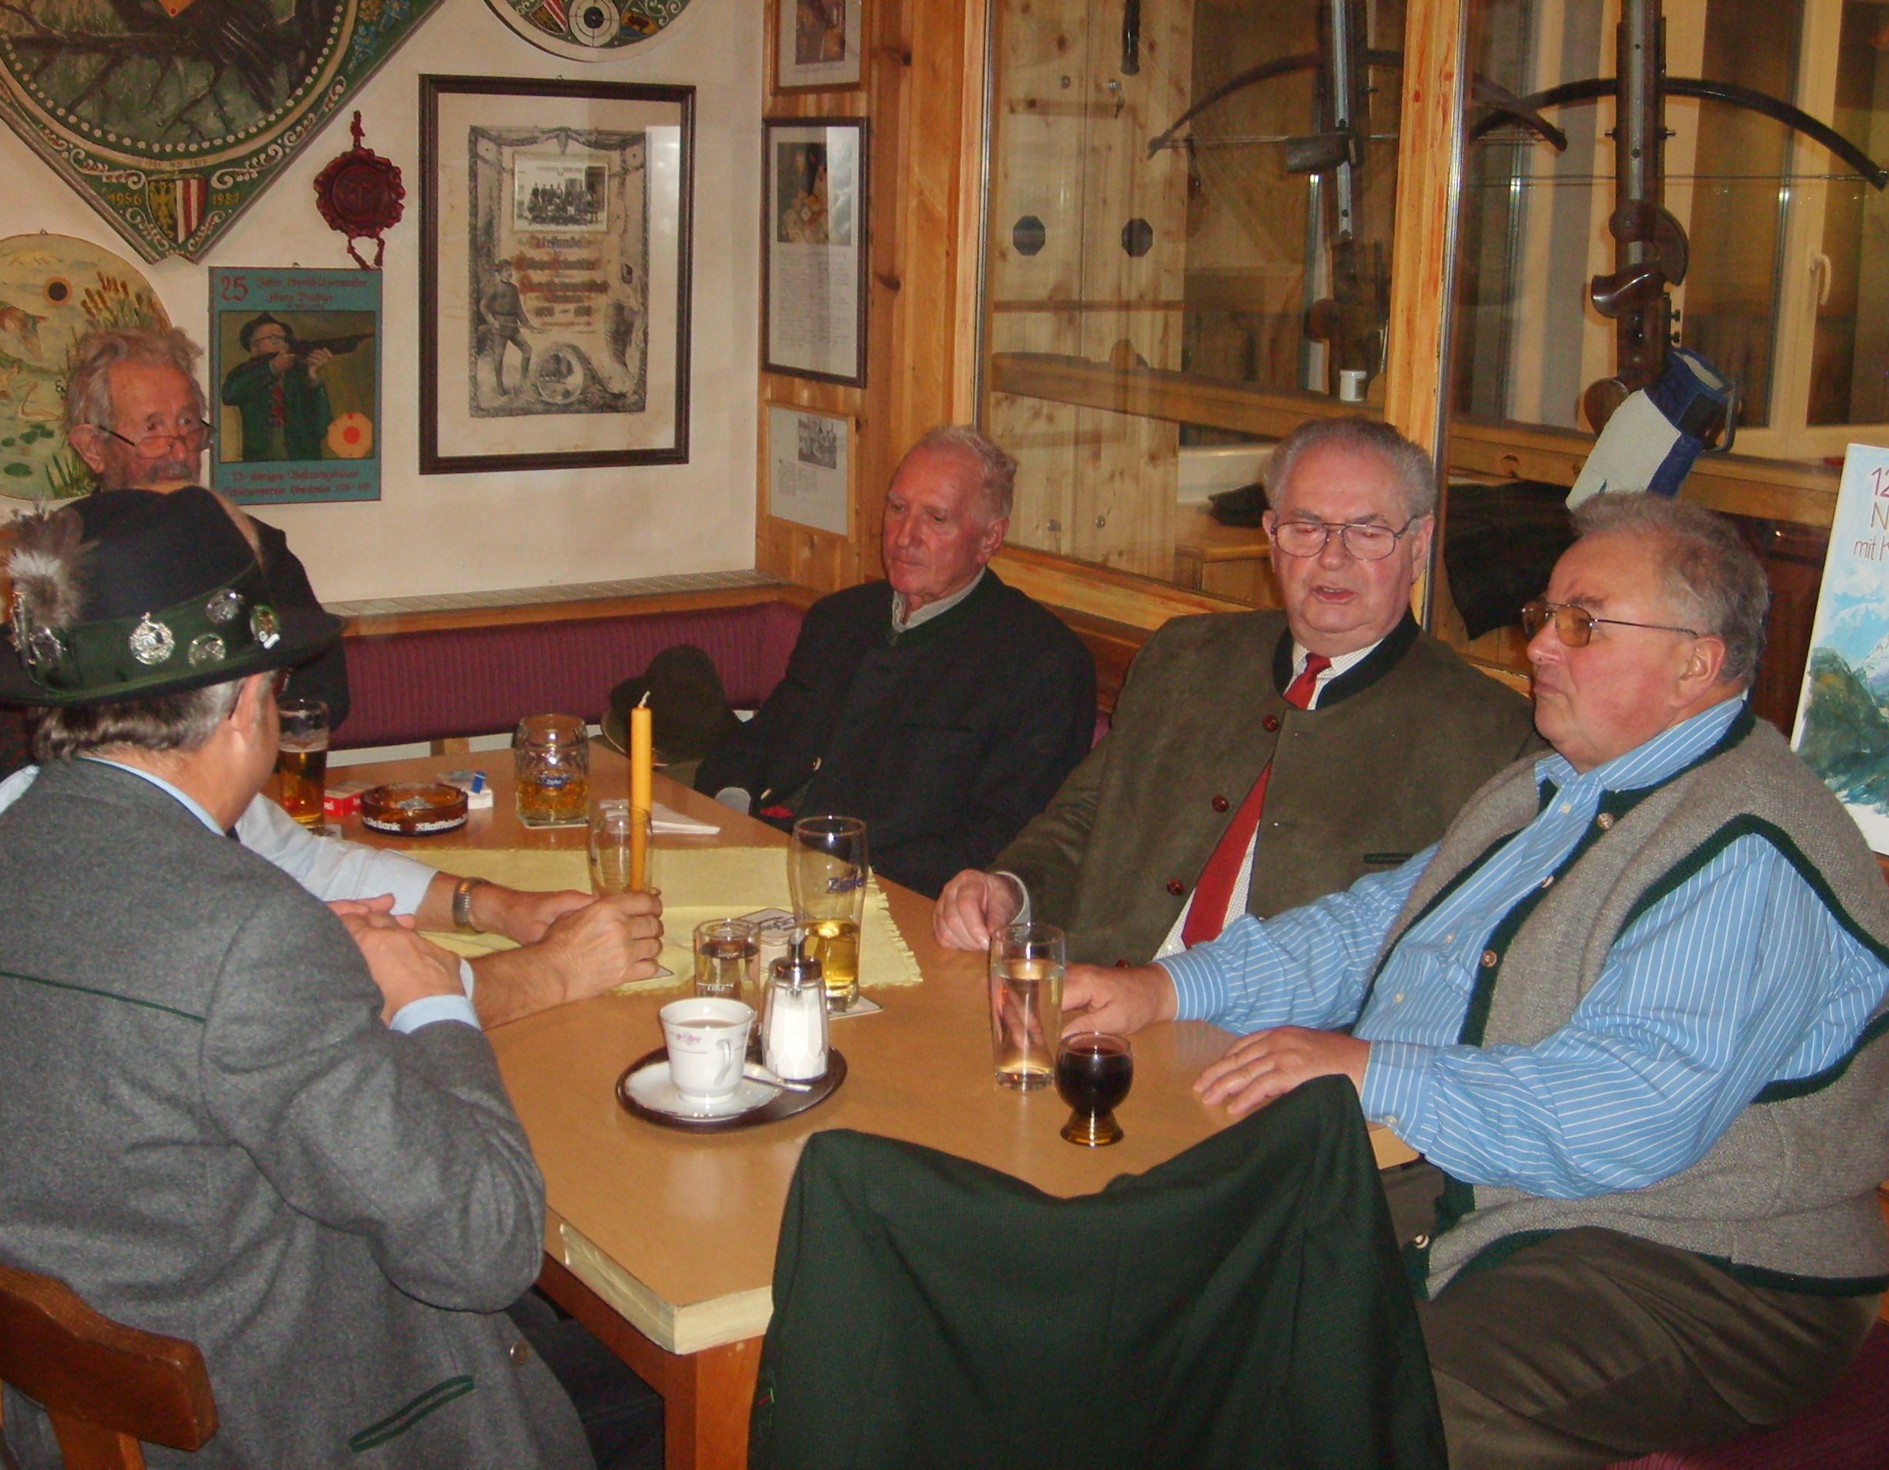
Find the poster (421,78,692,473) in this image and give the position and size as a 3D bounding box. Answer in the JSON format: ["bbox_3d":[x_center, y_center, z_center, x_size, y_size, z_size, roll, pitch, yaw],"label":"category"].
[{"bbox_3d":[-0.644,-0.772,4.125,0.500,0.648,0.030,-6,15,-32],"label":"poster"}]

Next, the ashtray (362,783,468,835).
[{"bbox_3d":[-0.674,0.094,3.092,0.137,0.036,0.137,2,13,0],"label":"ashtray"}]

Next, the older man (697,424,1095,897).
[{"bbox_3d":[-0.147,0.223,3.219,0.740,1.240,0.550,-9,16,-39],"label":"older man"}]

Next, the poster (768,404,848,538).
[{"bbox_3d":[-0.243,-0.463,4.233,0.018,0.204,0.302,-6,15,-32],"label":"poster"}]

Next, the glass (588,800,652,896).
[{"bbox_3d":[-0.342,0.163,2.571,0.069,0.165,0.069,2,13,0],"label":"glass"}]

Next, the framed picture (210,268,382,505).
[{"bbox_3d":[-1.039,-0.559,3.924,0.281,0.375,0.020,-6,15,-32],"label":"framed picture"}]

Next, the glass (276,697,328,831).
[{"bbox_3d":[-0.800,0.040,3.028,0.064,0.161,0.064,2,13,0],"label":"glass"}]

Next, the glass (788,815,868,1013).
[{"bbox_3d":[-0.119,0.183,2.465,0.083,0.186,0.083,2,13,0],"label":"glass"}]

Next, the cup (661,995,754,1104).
[{"bbox_3d":[-0.208,0.286,2.162,0.084,0.075,0.101,-4,14,-25],"label":"cup"}]

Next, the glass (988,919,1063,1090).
[{"bbox_3d":[0.077,0.252,2.251,0.069,0.143,0.069,2,13,0],"label":"glass"}]

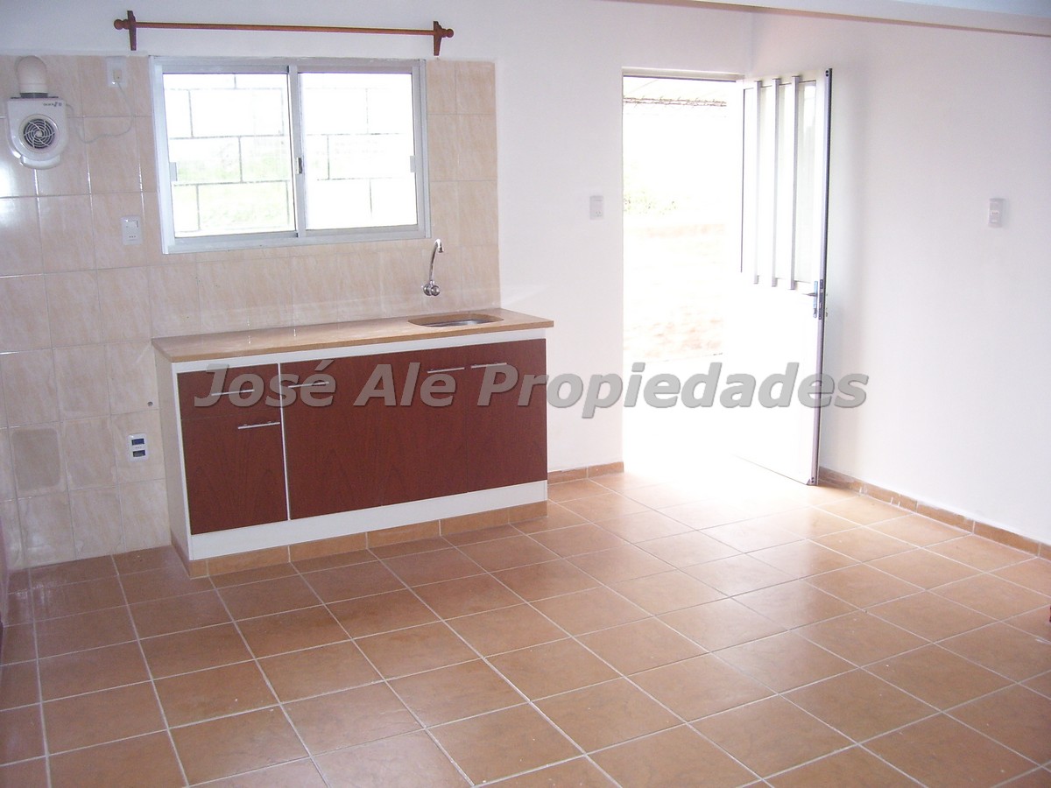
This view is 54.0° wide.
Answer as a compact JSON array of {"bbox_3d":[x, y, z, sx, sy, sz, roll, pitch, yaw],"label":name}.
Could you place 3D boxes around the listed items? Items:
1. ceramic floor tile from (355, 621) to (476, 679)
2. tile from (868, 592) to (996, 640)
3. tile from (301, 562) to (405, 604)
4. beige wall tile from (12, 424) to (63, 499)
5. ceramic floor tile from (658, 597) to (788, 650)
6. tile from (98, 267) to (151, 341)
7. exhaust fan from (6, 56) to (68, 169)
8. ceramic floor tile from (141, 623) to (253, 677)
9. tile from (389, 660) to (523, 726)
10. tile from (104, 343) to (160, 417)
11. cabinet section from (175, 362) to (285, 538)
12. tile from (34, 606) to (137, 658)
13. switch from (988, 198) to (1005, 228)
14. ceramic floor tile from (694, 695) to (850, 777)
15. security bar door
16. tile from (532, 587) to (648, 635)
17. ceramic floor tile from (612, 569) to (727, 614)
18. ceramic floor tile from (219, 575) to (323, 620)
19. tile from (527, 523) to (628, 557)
[{"bbox_3d":[-0.363,0.852,3.438,0.330,0.009,0.330,-7,13,-26],"label":"ceramic floor tile"},{"bbox_3d":[1.415,0.781,3.611,0.331,0.010,0.331,-7,13,-26],"label":"tile"},{"bbox_3d":[-0.667,0.737,4.025,0.330,0.009,0.330,-7,13,-26],"label":"tile"},{"bbox_3d":[-1.966,0.270,4.170,0.200,0.300,0.008,-7,13,-26],"label":"beige wall tile"},{"bbox_3d":[0.683,0.803,3.598,0.330,0.010,0.330,-7,13,-26],"label":"ceramic floor tile"},{"bbox_3d":[-1.627,-0.364,4.200,0.200,0.300,0.010,-7,13,-26],"label":"tile"},{"bbox_3d":[-1.833,-1.057,3.876,0.215,0.415,0.150,-7,13,-26],"label":"exhaust fan"},{"bbox_3d":[-1.102,0.860,3.451,0.330,0.010,0.330,-7,13,-26],"label":"ceramic floor tile"},{"bbox_3d":[-0.210,0.909,3.145,0.330,0.009,0.330,-7,13,-26],"label":"tile"},{"bbox_3d":[-1.624,-0.069,4.261,0.200,0.300,0.010,-7,13,-26],"label":"tile"},{"bbox_3d":[-1.241,0.179,4.243,0.400,0.646,0.450,-7,13,-27],"label":"cabinet section"},{"bbox_3d":[-1.557,0.843,3.610,0.329,0.010,0.329,-7,13,-26],"label":"tile"},{"bbox_3d":[1.892,-0.727,4.148,0.014,0.117,0.075,-7,13,-26],"label":"switch"},{"bbox_3d":[0.684,0.950,2.867,0.330,0.010,0.330,-7,13,-26],"label":"ceramic floor tile"},{"bbox_3d":[1.258,-0.591,5.255,0.070,2.000,0.750,-6,13,-23],"label":"security bar door"},{"bbox_3d":[0.235,0.785,3.735,0.329,0.010,0.329,-7,13,-26],"label":"tile"},{"bbox_3d":[0.533,0.747,3.890,0.330,0.010,0.330,-7,13,-26],"label":"ceramic floor tile"},{"bbox_3d":[-0.962,0.771,3.887,0.330,0.010,0.330,-7,13,-26],"label":"ceramic floor tile"},{"bbox_3d":[0.231,0.633,4.473,0.330,0.010,0.330,-7,13,-26],"label":"tile"}]

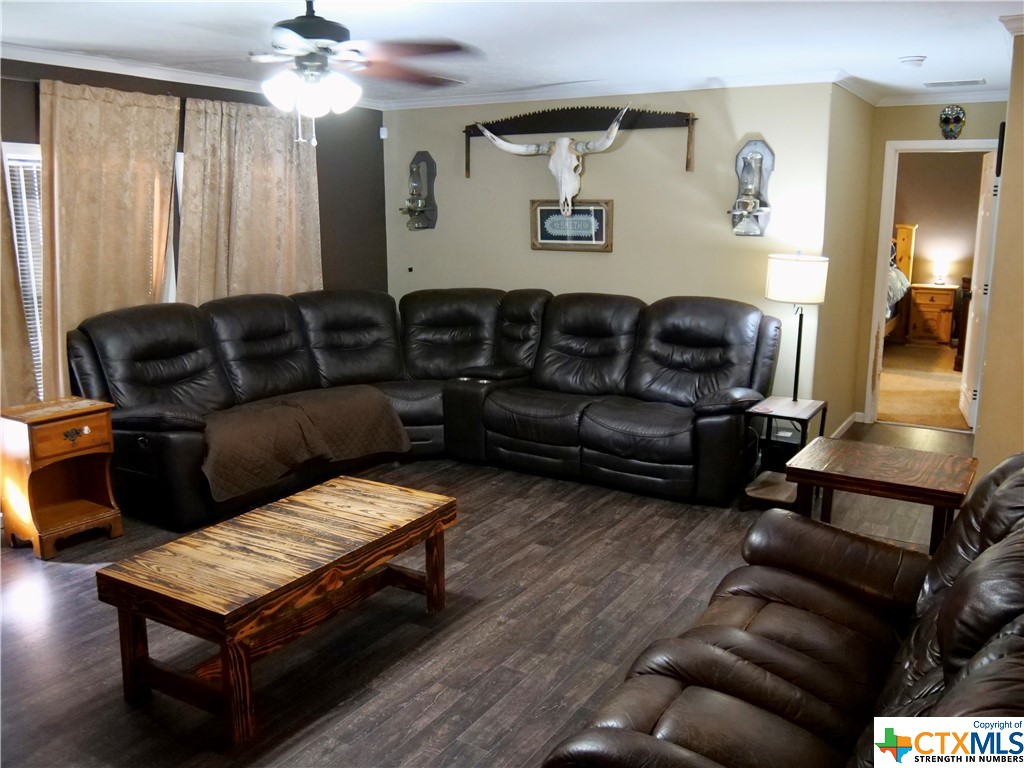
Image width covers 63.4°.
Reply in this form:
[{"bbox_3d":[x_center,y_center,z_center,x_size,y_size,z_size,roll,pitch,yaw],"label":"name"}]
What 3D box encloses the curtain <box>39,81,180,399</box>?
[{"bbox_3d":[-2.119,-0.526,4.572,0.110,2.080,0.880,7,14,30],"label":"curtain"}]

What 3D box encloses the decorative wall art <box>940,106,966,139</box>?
[{"bbox_3d":[3.078,-1.823,5.777,0.165,0.245,0.060,7,14,30],"label":"decorative wall art"}]

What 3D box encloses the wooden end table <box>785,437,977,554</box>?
[{"bbox_3d":[1.633,0.618,3.689,0.683,0.560,0.562,7,14,30],"label":"wooden end table"}]

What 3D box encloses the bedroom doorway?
[{"bbox_3d":[3.098,-0.692,6.059,0.780,2.110,0.140,7,14,30],"label":"bedroom doorway"}]

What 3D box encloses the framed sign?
[{"bbox_3d":[0.404,-1.104,5.782,0.612,0.345,0.035,7,14,28],"label":"framed sign"}]

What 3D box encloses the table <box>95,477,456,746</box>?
[{"bbox_3d":[-0.827,0.782,3.221,0.620,0.440,1.195,7,14,30],"label":"table"}]

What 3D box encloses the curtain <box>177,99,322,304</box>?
[{"bbox_3d":[-1.632,-0.702,5.380,0.110,2.080,1.120,7,14,30],"label":"curtain"}]

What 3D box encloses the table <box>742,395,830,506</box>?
[{"bbox_3d":[1.530,0.404,4.660,0.335,0.565,0.450,7,14,30],"label":"table"}]

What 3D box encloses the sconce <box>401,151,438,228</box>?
[{"bbox_3d":[-0.704,-1.441,6.186,0.240,0.585,0.175,7,14,28],"label":"sconce"}]

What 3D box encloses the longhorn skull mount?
[{"bbox_3d":[0.241,-1.497,5.598,1.130,0.700,0.300,7,14,28],"label":"longhorn skull mount"}]

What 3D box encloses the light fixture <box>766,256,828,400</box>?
[{"bbox_3d":[1.606,-0.315,4.669,0.324,0.837,0.324,7,14,30],"label":"light fixture"}]

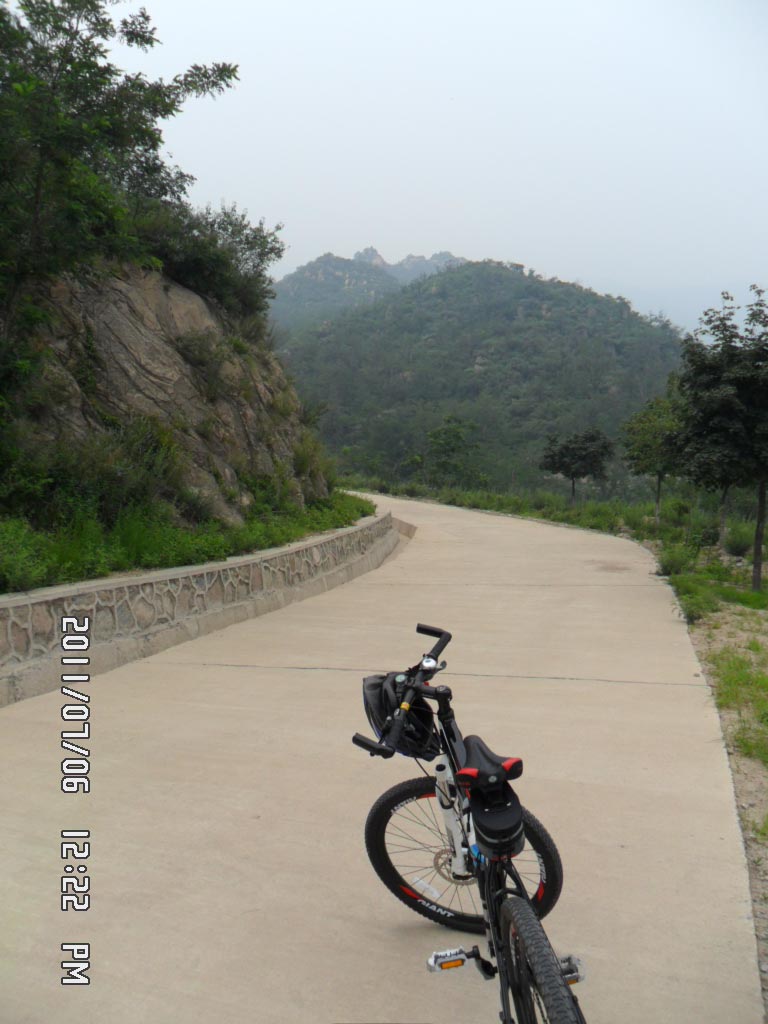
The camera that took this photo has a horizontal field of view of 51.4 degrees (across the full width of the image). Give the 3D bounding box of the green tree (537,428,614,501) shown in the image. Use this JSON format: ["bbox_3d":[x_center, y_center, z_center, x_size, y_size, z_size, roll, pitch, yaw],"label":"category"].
[{"bbox_3d":[8.195,-1.894,34.000,3.200,3.320,3.000,1,3,0],"label":"green tree"}]

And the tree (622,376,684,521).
[{"bbox_3d":[7.847,-1.627,23.000,2.100,4.030,2.100,1,3,0],"label":"tree"}]

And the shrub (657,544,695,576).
[{"bbox_3d":[4.416,0.735,12.100,0.580,0.480,0.560,1,3,0],"label":"shrub"}]

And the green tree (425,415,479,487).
[{"bbox_3d":[3.859,-3.254,46.000,3.400,4.720,3.200,1,3,0],"label":"green tree"}]

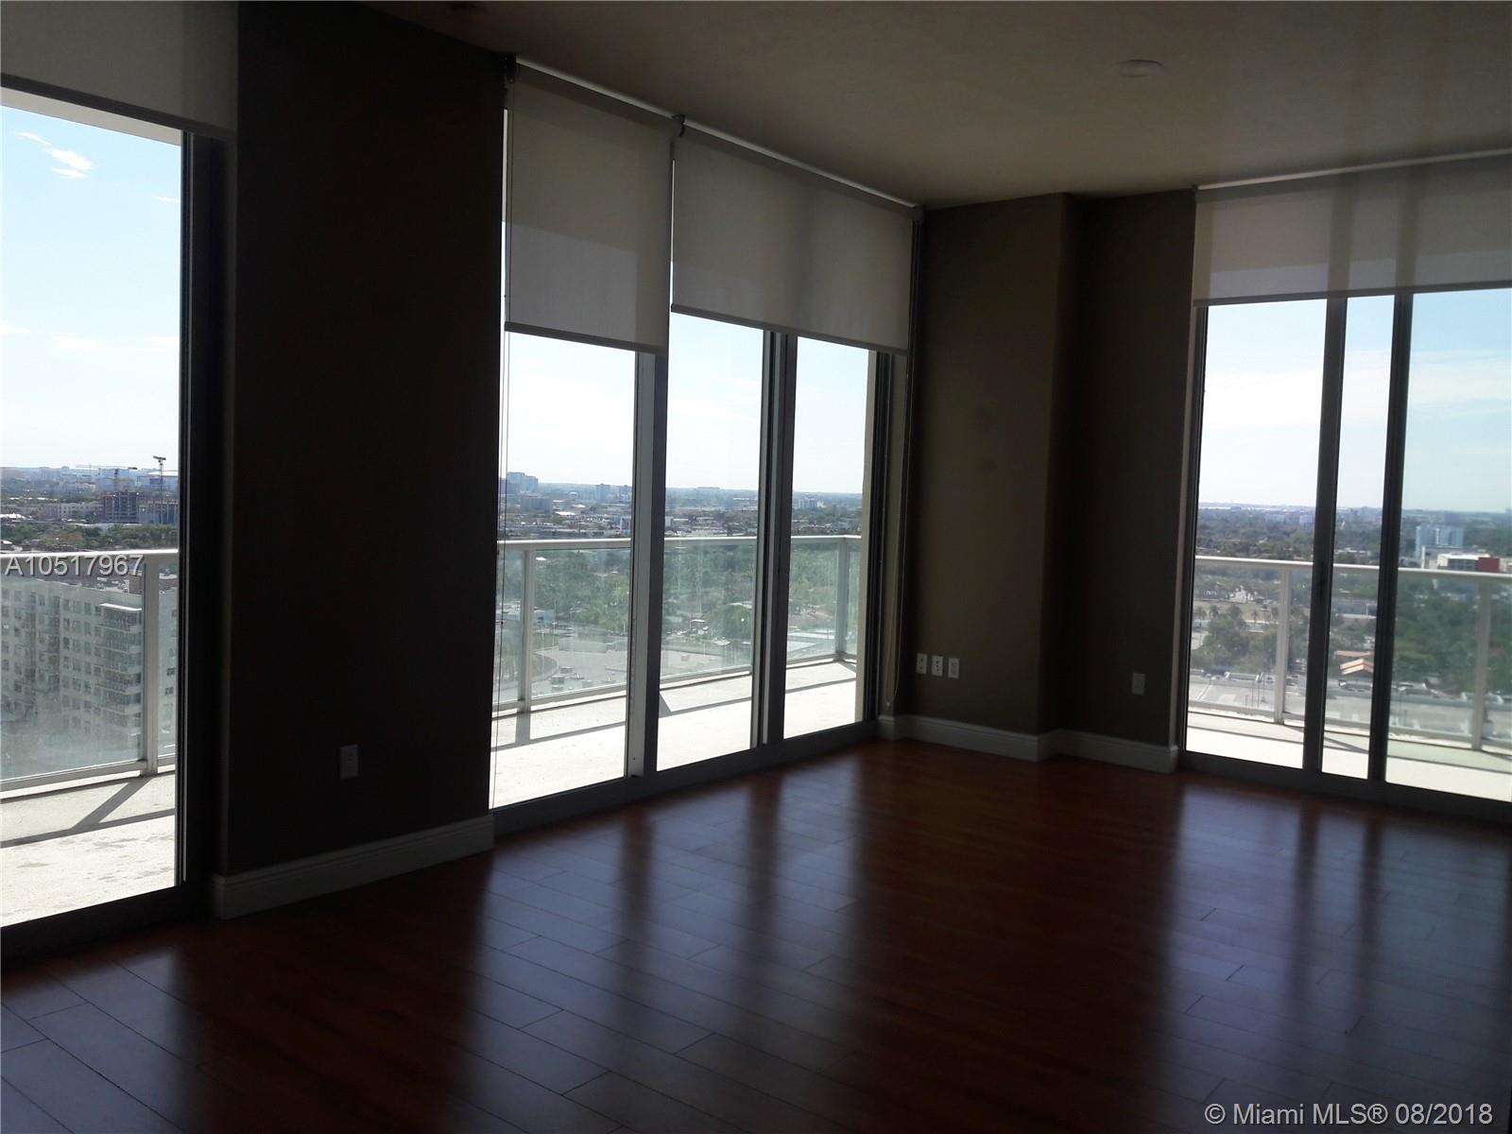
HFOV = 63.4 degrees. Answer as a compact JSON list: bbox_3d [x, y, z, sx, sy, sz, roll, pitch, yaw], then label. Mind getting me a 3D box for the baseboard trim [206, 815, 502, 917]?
[{"bbox_3d":[-1.382,1.041,4.343,0.066,0.144,1.087,5,5,39],"label":"baseboard trim"}]

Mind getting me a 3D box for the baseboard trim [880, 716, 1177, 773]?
[{"bbox_3d":[1.482,0.968,6.756,1.529,0.145,0.418,5,5,39],"label":"baseboard trim"}]

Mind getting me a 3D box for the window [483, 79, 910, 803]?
[{"bbox_3d":[-0.145,-0.477,5.869,0.144,2.959,2.909,5,5,39],"label":"window"}]

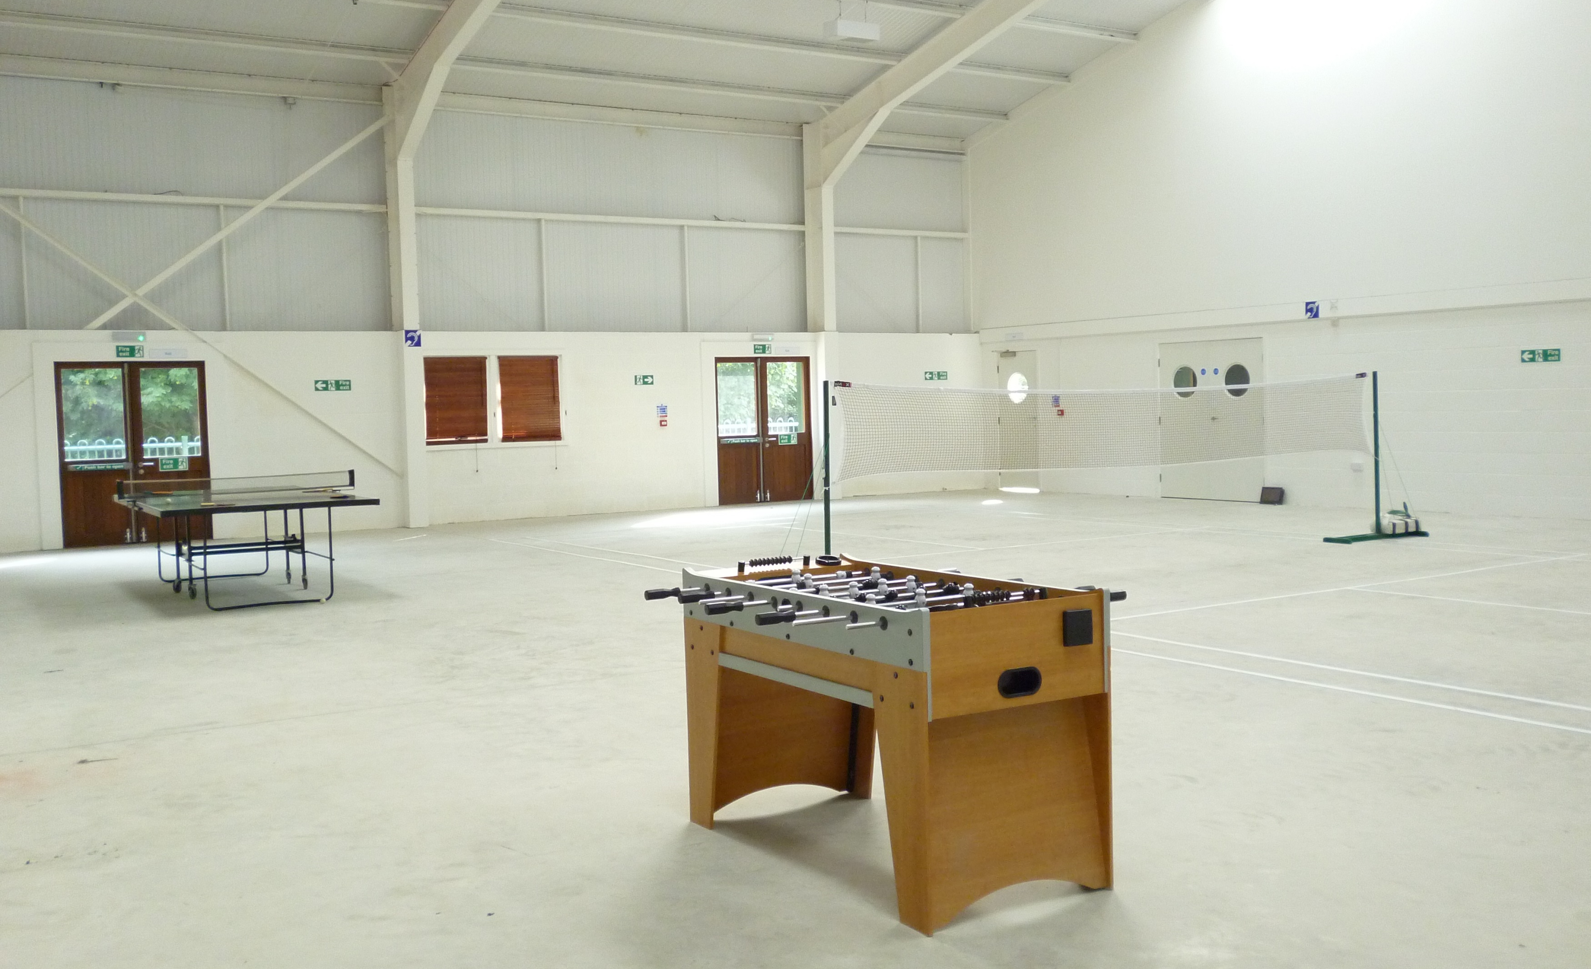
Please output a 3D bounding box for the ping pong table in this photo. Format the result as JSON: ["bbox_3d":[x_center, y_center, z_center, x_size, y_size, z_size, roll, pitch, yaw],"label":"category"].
[{"bbox_3d":[-4.467,0.397,11.855,1.800,0.910,2.740,-3,4,-31],"label":"ping pong table"}]

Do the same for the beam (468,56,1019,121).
[{"bbox_3d":[-0.624,-5.235,19.558,8.900,0.140,0.070,-3,4,-31],"label":"beam"}]

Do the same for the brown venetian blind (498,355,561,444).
[{"bbox_3d":[-3.390,-1.092,18.836,0.800,1.090,0.050,-3,4,-31],"label":"brown venetian blind"}]

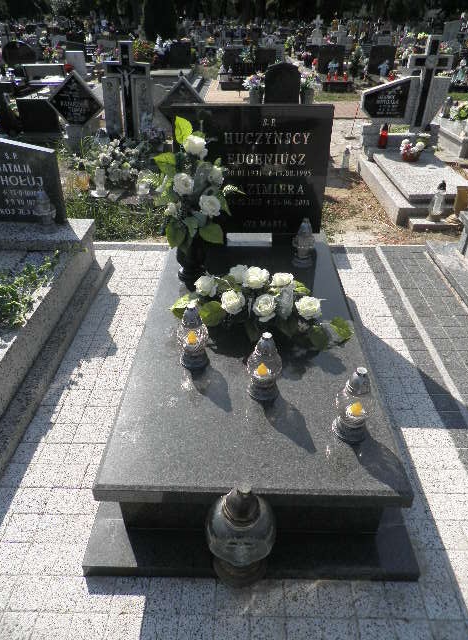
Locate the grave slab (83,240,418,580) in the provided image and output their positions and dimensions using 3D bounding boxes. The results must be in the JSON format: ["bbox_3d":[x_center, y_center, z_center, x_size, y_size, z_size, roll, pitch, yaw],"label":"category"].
[{"bbox_3d":[0.072,0.115,2.088,1.041,0.325,1.944,1,35,1],"label":"grave slab"}]

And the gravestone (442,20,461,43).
[{"bbox_3d":[7.049,-9.198,14.223,0.500,0.720,0.160,1,35,1],"label":"gravestone"}]

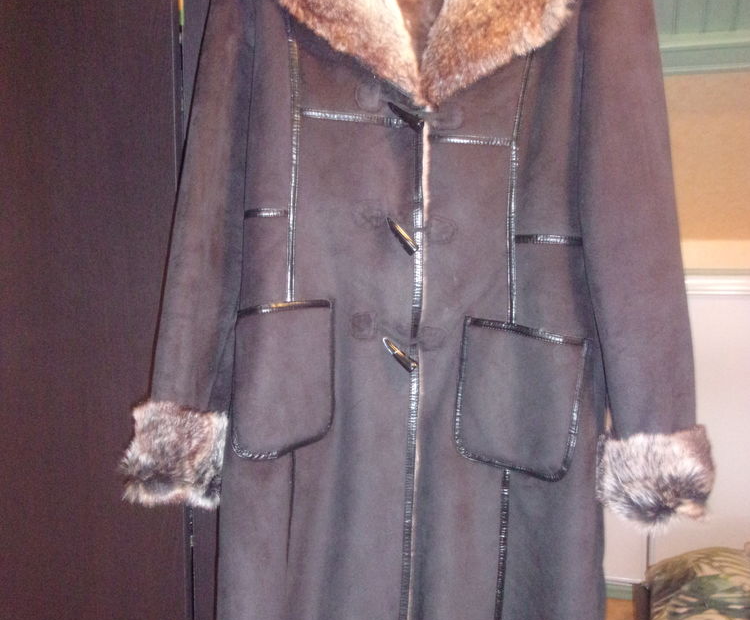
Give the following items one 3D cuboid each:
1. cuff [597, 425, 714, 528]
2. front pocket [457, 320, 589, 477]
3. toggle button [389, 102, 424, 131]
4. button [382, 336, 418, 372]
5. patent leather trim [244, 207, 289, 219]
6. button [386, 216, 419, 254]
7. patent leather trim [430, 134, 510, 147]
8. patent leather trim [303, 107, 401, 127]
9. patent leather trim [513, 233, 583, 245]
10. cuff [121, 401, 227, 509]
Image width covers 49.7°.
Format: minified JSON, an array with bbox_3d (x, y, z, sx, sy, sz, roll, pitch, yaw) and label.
[{"bbox_3d":[0.333,0.198,0.961,0.125,0.105,0.090,-5,5,0],"label":"cuff"},{"bbox_3d":[0.165,0.101,0.912,0.138,0.162,0.025,8,0,-5],"label":"front pocket"},{"bbox_3d":[0.035,-0.226,0.935,0.048,0.013,0.013,36,4,-3],"label":"toggle button"},{"bbox_3d":[0.028,0.049,0.898,0.013,0.048,0.013,-44,1,6],"label":"button"},{"bbox_3d":[-0.125,-0.112,0.929,0.053,0.011,0.008,2,5,25],"label":"patent leather trim"},{"bbox_3d":[0.030,-0.082,0.886,0.013,0.048,0.013,-38,1,6],"label":"button"},{"bbox_3d":[0.105,-0.186,0.887,0.089,0.011,0.008,4,5,3],"label":"patent leather trim"},{"bbox_3d":[-0.025,-0.214,0.895,0.112,0.011,0.008,6,6,6],"label":"patent leather trim"},{"bbox_3d":[0.196,-0.079,0.911,0.078,0.011,0.008,1,5,-10],"label":"patent leather trim"},{"bbox_3d":[-0.245,0.176,0.984,0.115,0.110,0.090,7,6,9],"label":"cuff"}]

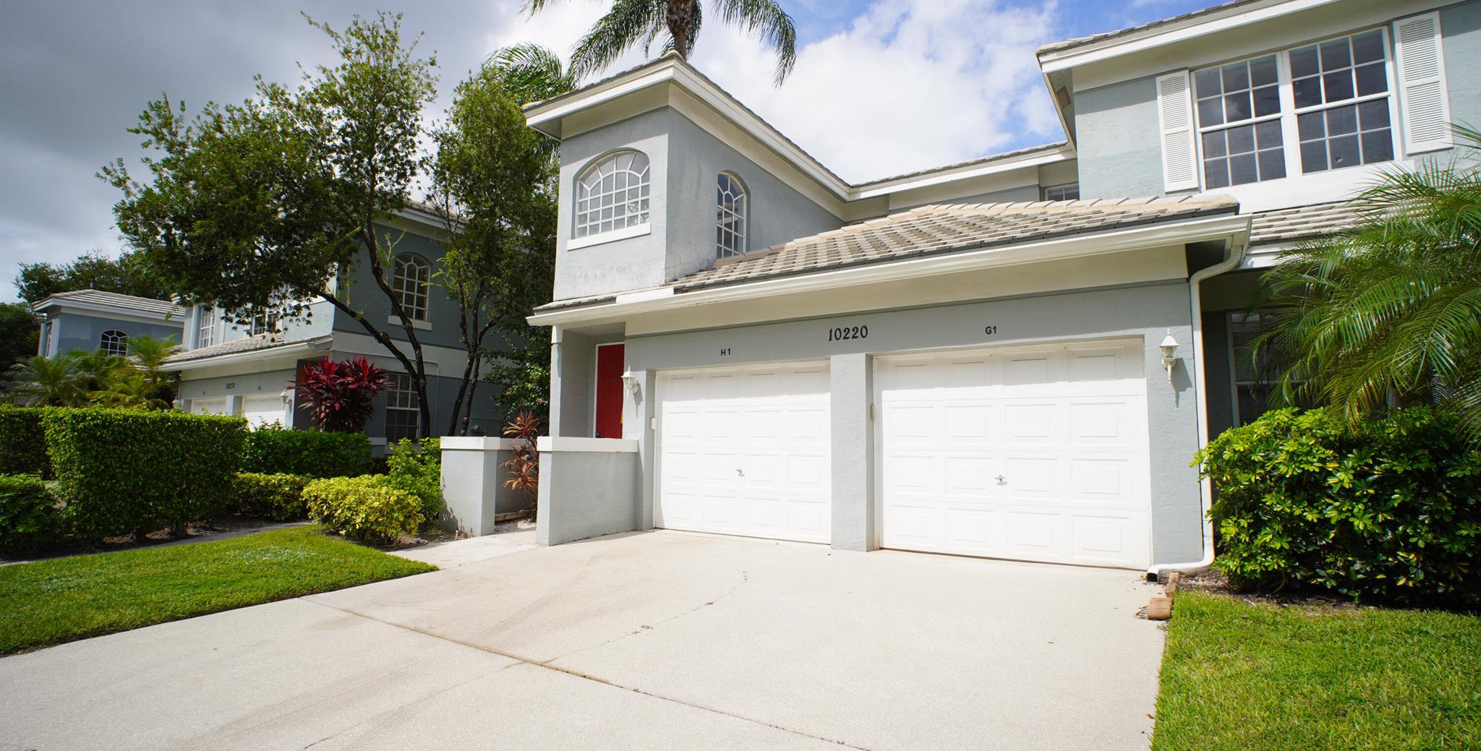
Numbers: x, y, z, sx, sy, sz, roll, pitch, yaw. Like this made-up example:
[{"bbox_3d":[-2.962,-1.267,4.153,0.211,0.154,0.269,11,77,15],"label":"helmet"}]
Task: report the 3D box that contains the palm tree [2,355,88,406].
[{"bbox_3d":[-17.445,1.037,16.556,1.800,3.220,1.800,-3,-7,33],"label":"palm tree"}]

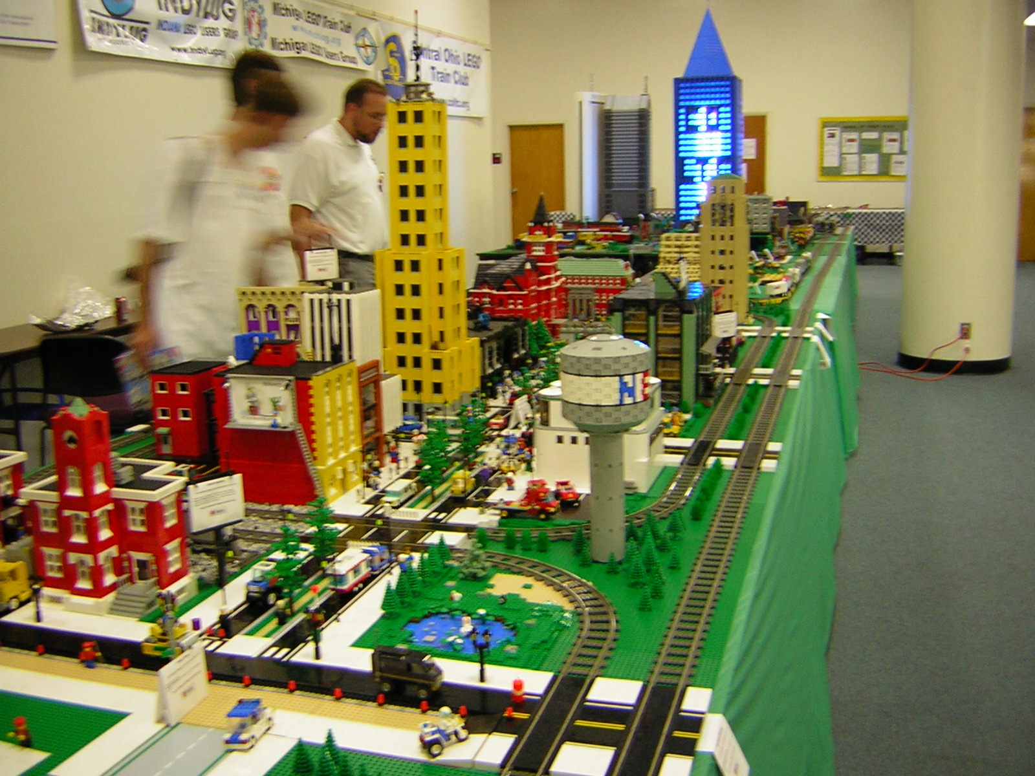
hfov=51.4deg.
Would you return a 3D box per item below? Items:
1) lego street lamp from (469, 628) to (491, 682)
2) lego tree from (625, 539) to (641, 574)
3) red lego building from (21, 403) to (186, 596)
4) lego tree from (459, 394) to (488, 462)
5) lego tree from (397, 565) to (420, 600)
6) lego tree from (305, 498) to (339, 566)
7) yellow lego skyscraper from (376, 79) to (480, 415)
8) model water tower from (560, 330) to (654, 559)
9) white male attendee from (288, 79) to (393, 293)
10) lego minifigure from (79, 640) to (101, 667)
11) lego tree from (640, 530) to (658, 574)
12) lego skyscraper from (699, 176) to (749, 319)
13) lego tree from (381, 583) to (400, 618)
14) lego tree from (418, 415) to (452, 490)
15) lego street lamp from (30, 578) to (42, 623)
[{"bbox_3d":[-0.052,0.382,1.547,0.034,0.083,0.012,1,12,17],"label":"lego street lamp"},{"bbox_3d":[0.210,0.305,1.977,0.034,0.064,0.034,1,12,17],"label":"lego tree"},{"bbox_3d":[-0.690,0.171,1.874,0.242,0.346,0.236,2,12,17],"label":"red lego building"},{"bbox_3d":[-0.115,0.110,2.606,0.070,0.172,0.070,2,12,17],"label":"lego tree"},{"bbox_3d":[-0.180,0.325,1.812,0.032,0.058,0.032,2,12,17],"label":"lego tree"},{"bbox_3d":[-0.347,0.267,1.903,0.060,0.154,0.060,2,12,17],"label":"lego tree"},{"bbox_3d":[-0.281,-0.425,3.255,0.242,0.977,0.258,2,12,17],"label":"yellow lego skyscraper"},{"bbox_3d":[0.168,0.111,1.976,0.163,0.418,0.163,2,12,17],"label":"model water tower"},{"bbox_3d":[-0.655,-0.283,4.267,0.400,1.819,0.520,0,11,7],"label":"white male attendee"},{"bbox_3d":[-0.638,0.396,1.608,0.026,0.043,0.026,9,15,42],"label":"lego minifigure"},{"bbox_3d":[0.235,0.295,1.923,0.031,0.074,0.031,2,12,17],"label":"lego tree"},{"bbox_3d":[0.964,-0.642,4.963,0.200,0.660,0.240,2,12,17],"label":"lego skyscraper"},{"bbox_3d":[-0.217,0.354,1.815,0.034,0.064,0.034,-2,11,0],"label":"lego tree"},{"bbox_3d":[-0.187,0.154,2.368,0.068,0.174,0.066,2,12,17],"label":"lego tree"},{"bbox_3d":[-0.789,0.346,1.761,0.021,0.078,0.015,2,12,17],"label":"lego street lamp"}]

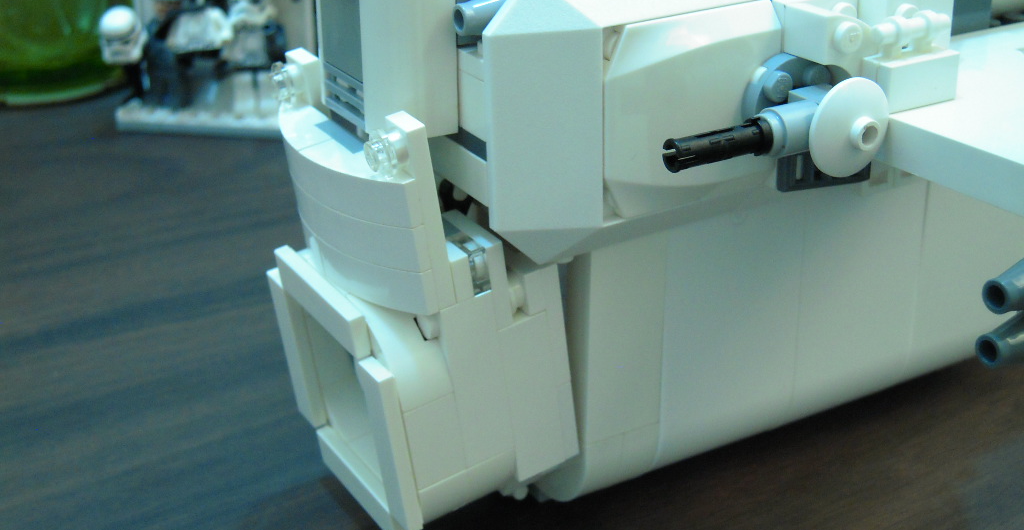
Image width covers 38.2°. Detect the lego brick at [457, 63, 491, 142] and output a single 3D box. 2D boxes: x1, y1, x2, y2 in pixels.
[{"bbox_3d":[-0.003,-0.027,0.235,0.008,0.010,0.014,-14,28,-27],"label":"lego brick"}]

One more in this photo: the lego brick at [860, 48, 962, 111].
[{"bbox_3d":[0.069,-0.032,0.256,0.016,0.008,0.007,-14,28,-27],"label":"lego brick"}]

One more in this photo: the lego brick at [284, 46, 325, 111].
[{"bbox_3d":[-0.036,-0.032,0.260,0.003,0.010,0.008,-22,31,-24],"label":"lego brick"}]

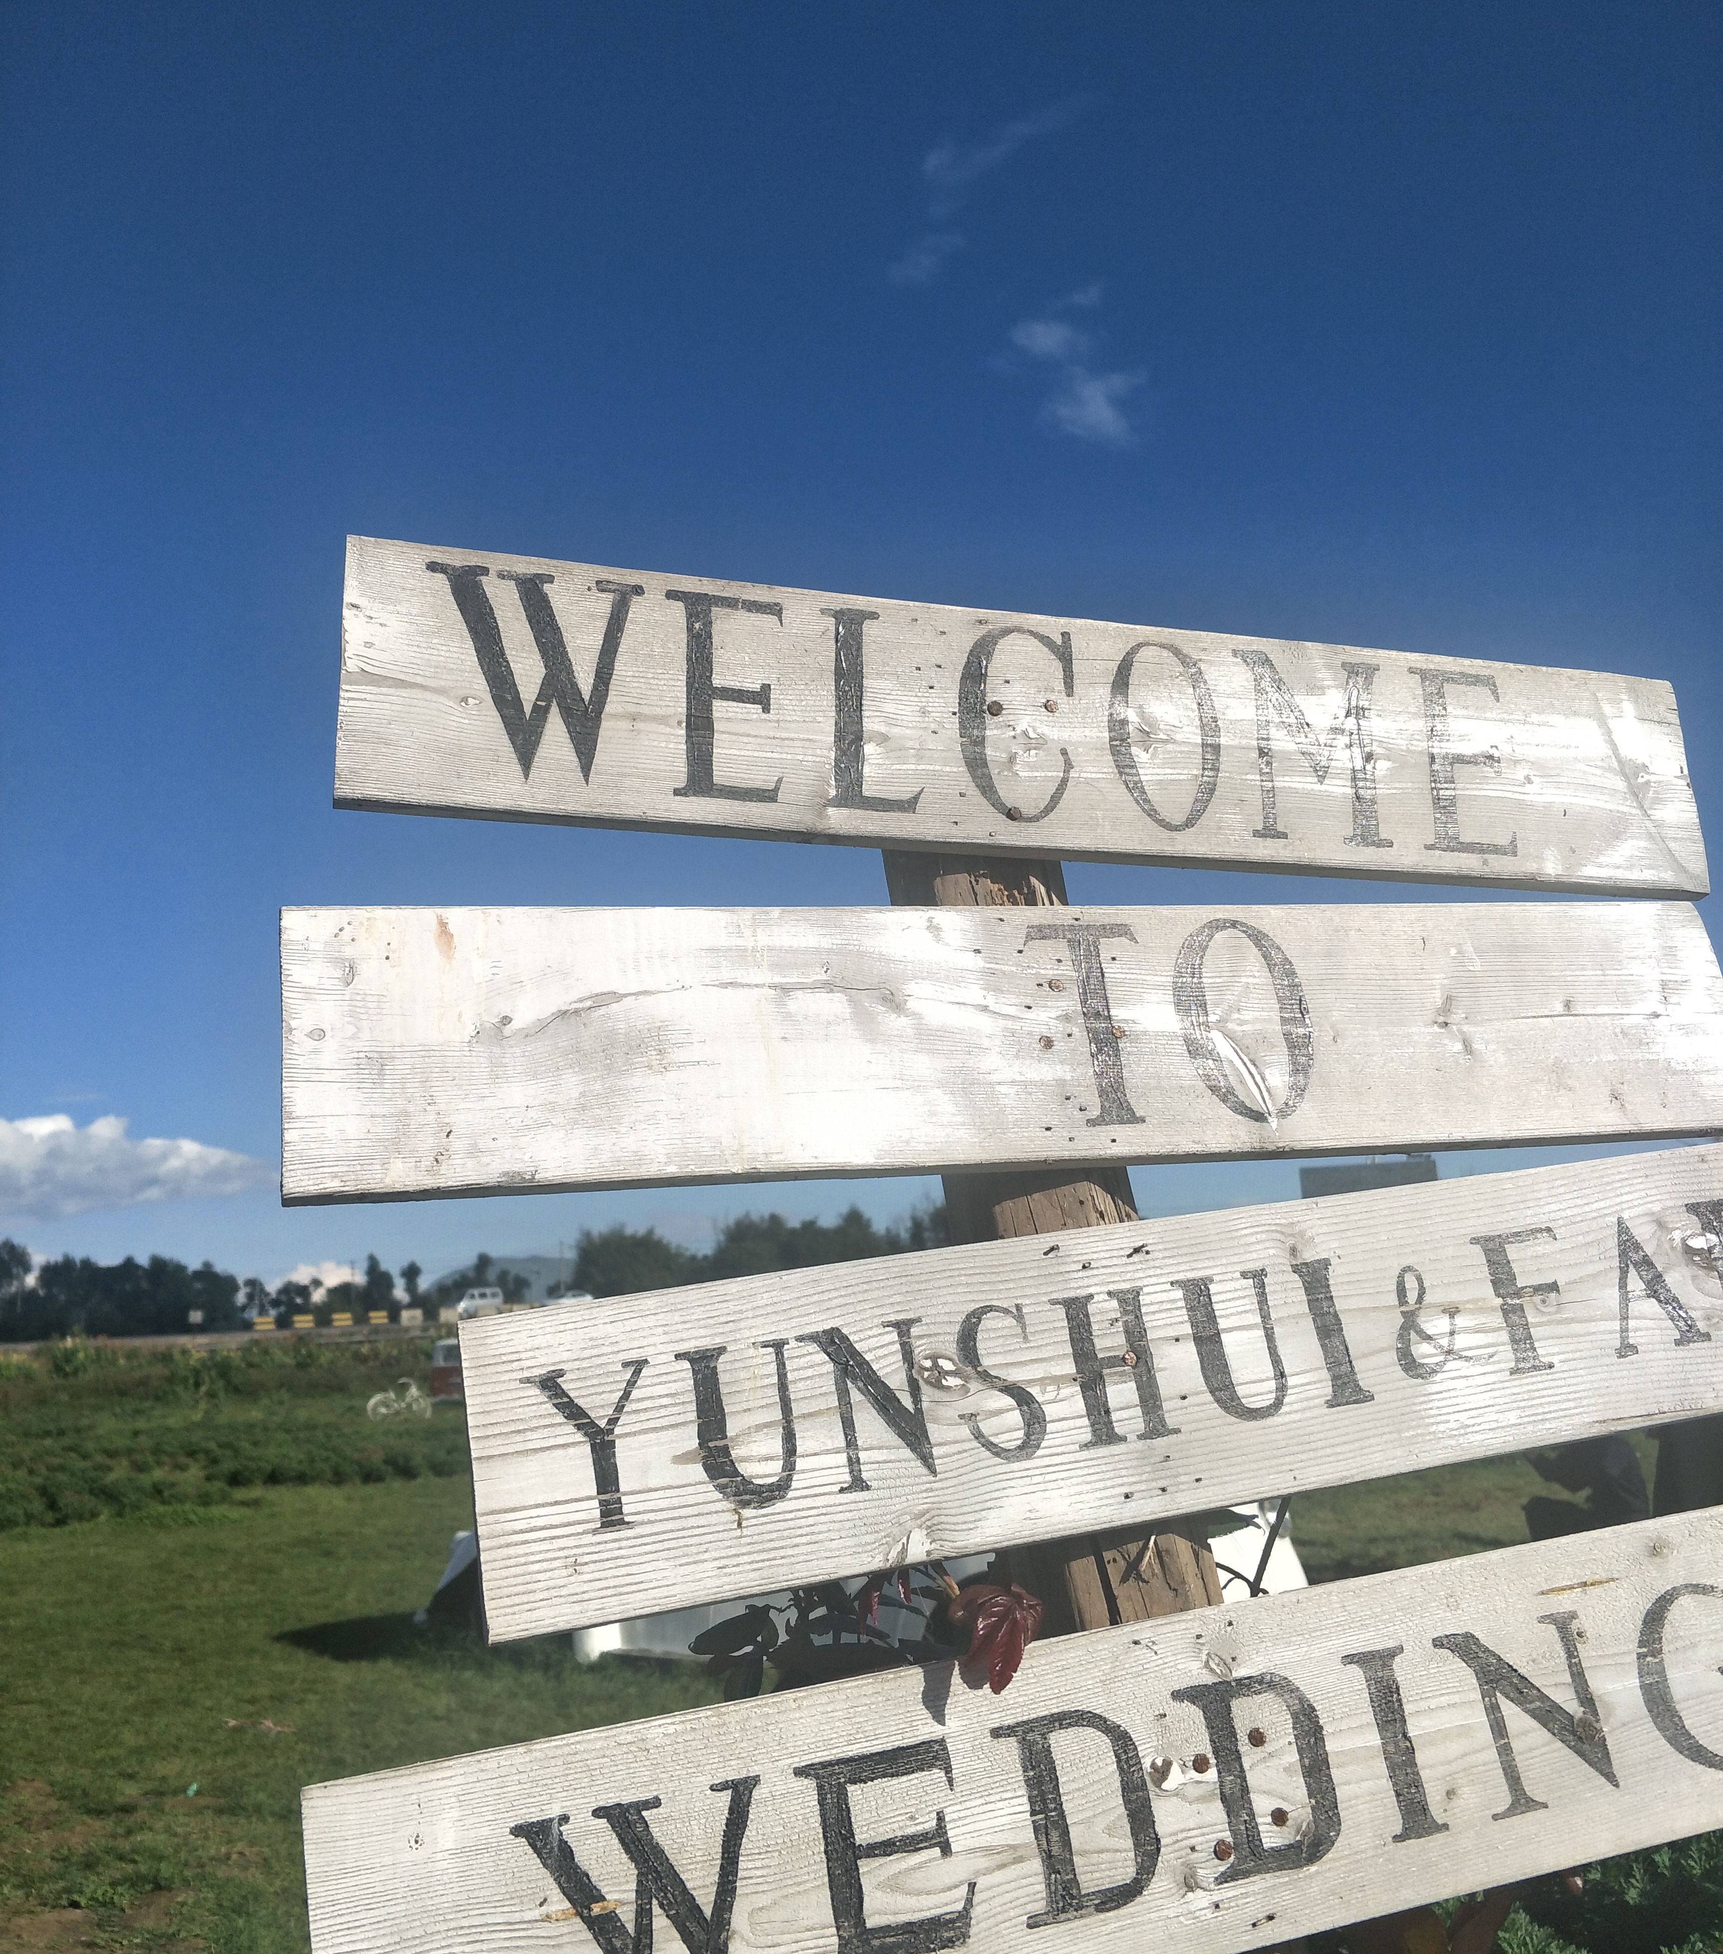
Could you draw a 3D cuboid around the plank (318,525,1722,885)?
[{"bbox_3d":[0.147,-0.159,1.059,0.938,0.167,0.021,3,-14,-14],"label":"plank"}]

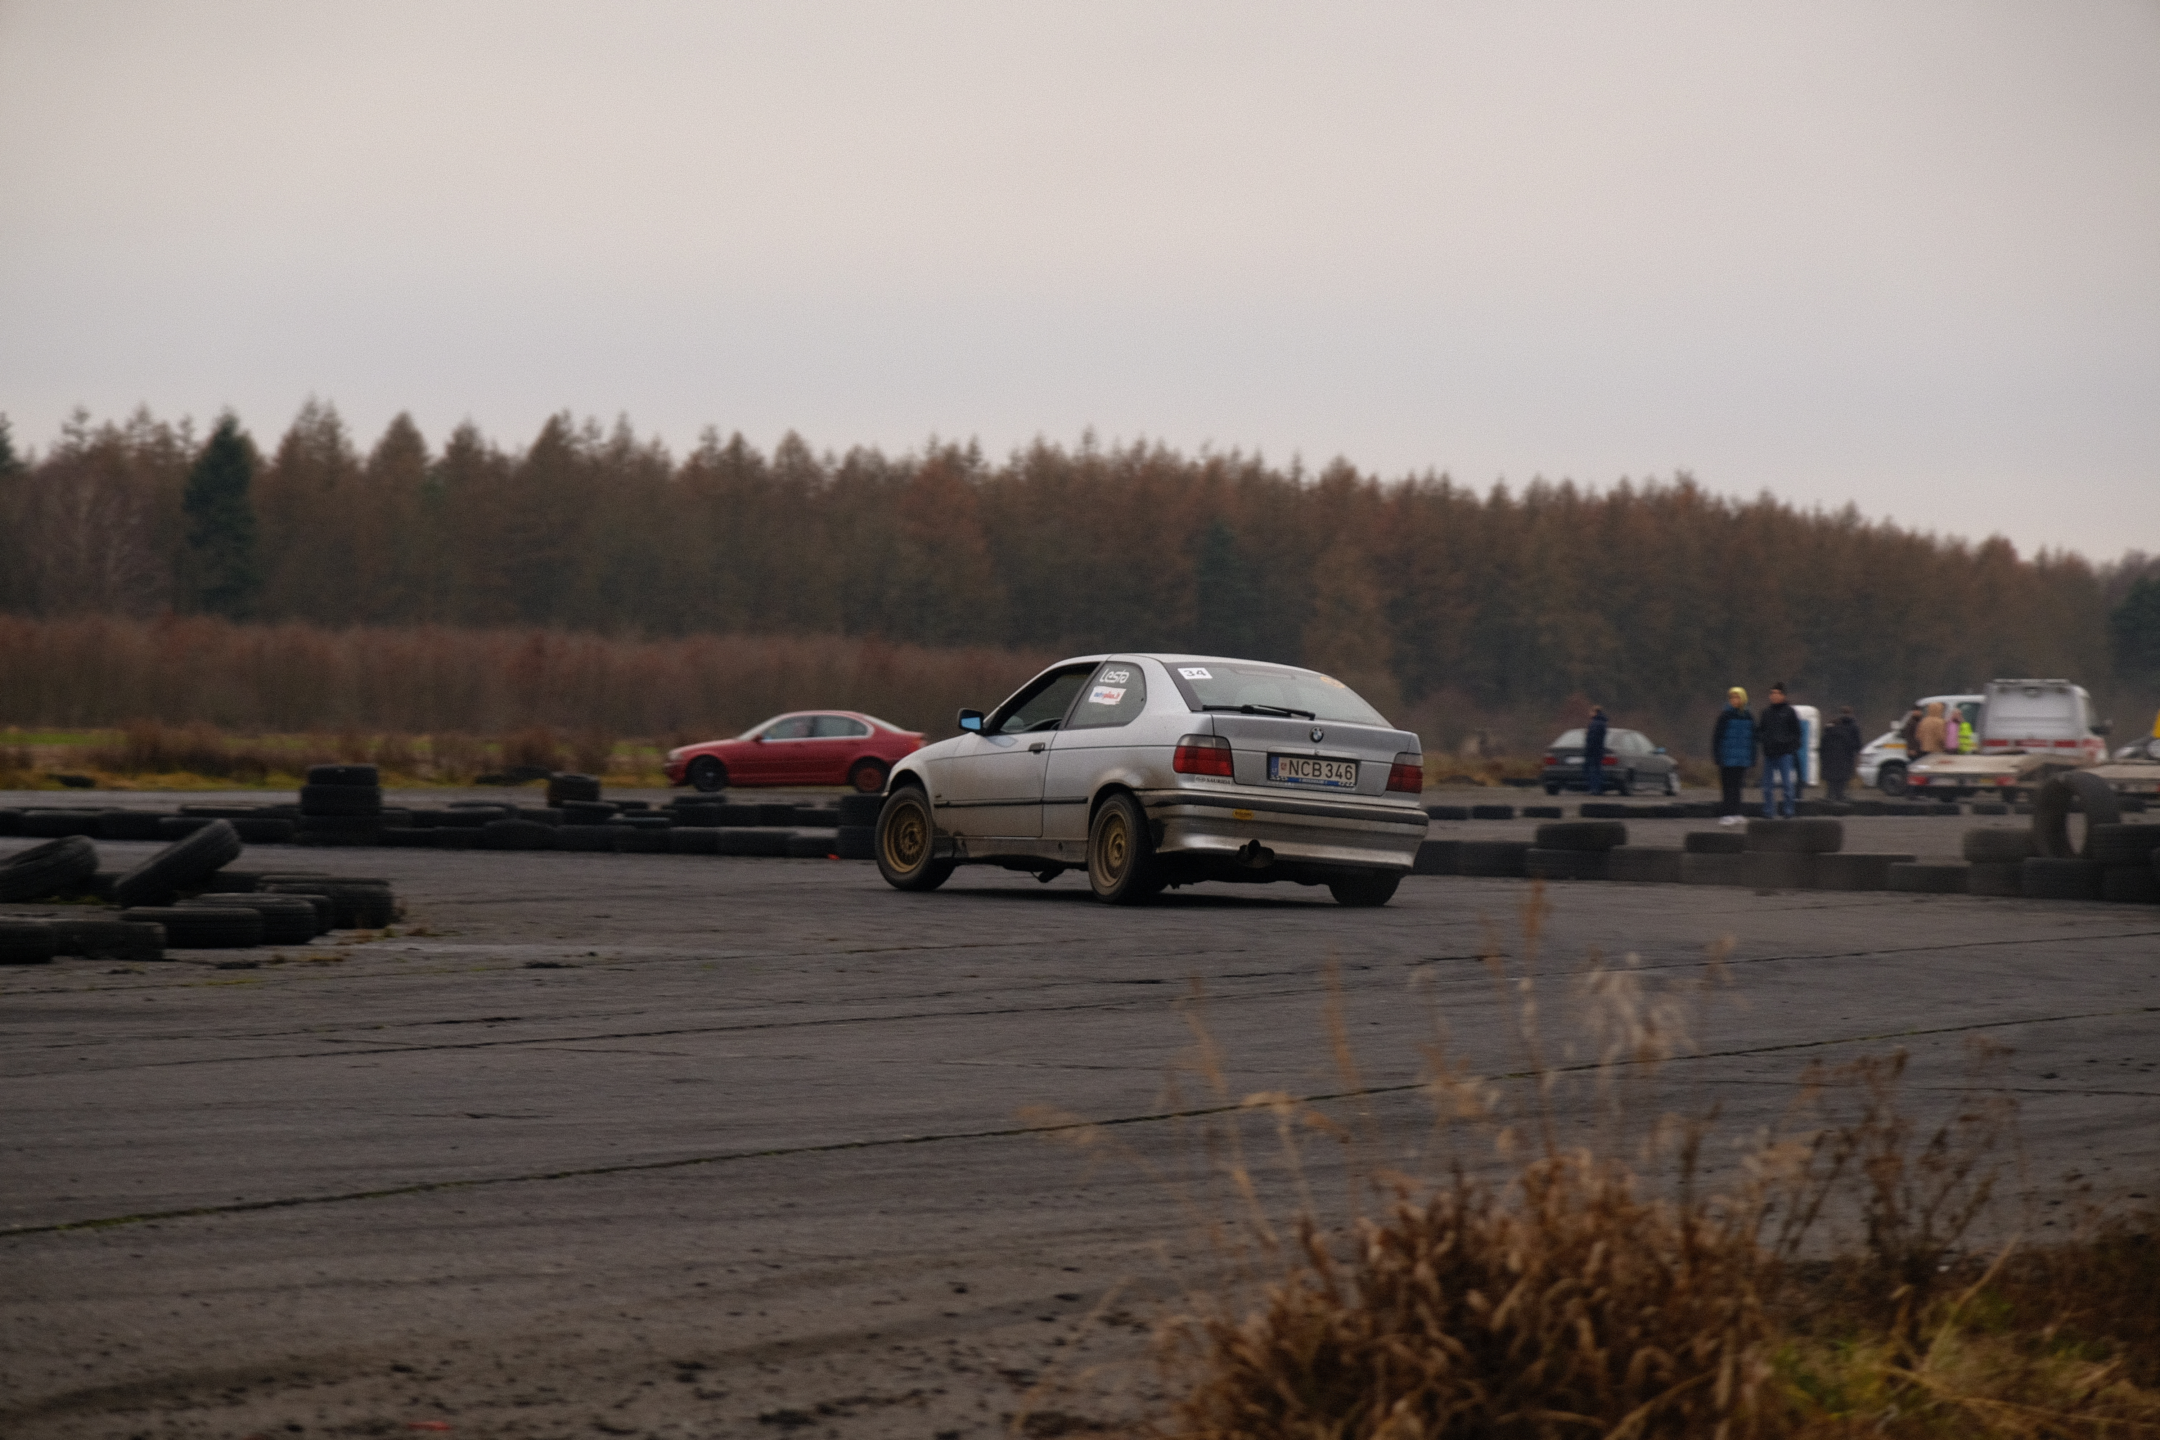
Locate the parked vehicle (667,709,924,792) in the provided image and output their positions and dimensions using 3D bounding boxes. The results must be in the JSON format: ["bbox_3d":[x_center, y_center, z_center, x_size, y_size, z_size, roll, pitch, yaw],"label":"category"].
[{"bbox_3d":[-4.911,0.548,124.200,4.470,1.400,1.740,1,0,-1],"label":"parked vehicle"}]

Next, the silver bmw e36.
[{"bbox_3d":[0.338,0.343,41.761,1.700,1.390,4.200,3,-1,-27],"label":"silver bmw e36"}]

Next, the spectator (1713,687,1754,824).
[{"bbox_3d":[8.417,0.458,92.600,0.530,1.760,0.380,1,0,20],"label":"spectator"}]

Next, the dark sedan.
[{"bbox_3d":[10.668,0.843,143.800,1.700,1.390,4.430,1,0,20],"label":"dark sedan"}]

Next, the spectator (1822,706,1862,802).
[{"bbox_3d":[14.144,0.635,133.800,0.600,1.770,0.420,1,0,-18],"label":"spectator"}]

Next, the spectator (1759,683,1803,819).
[{"bbox_3d":[9.281,0.408,95.300,0.550,1.790,0.370,1,0,18],"label":"spectator"}]

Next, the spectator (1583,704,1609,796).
[{"bbox_3d":[10.192,0.601,142.000,0.350,1.770,0.480,1,0,9],"label":"spectator"}]

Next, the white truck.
[{"bbox_3d":[17.636,0.411,136.800,2.100,2.400,6.800,1,0,22],"label":"white truck"}]

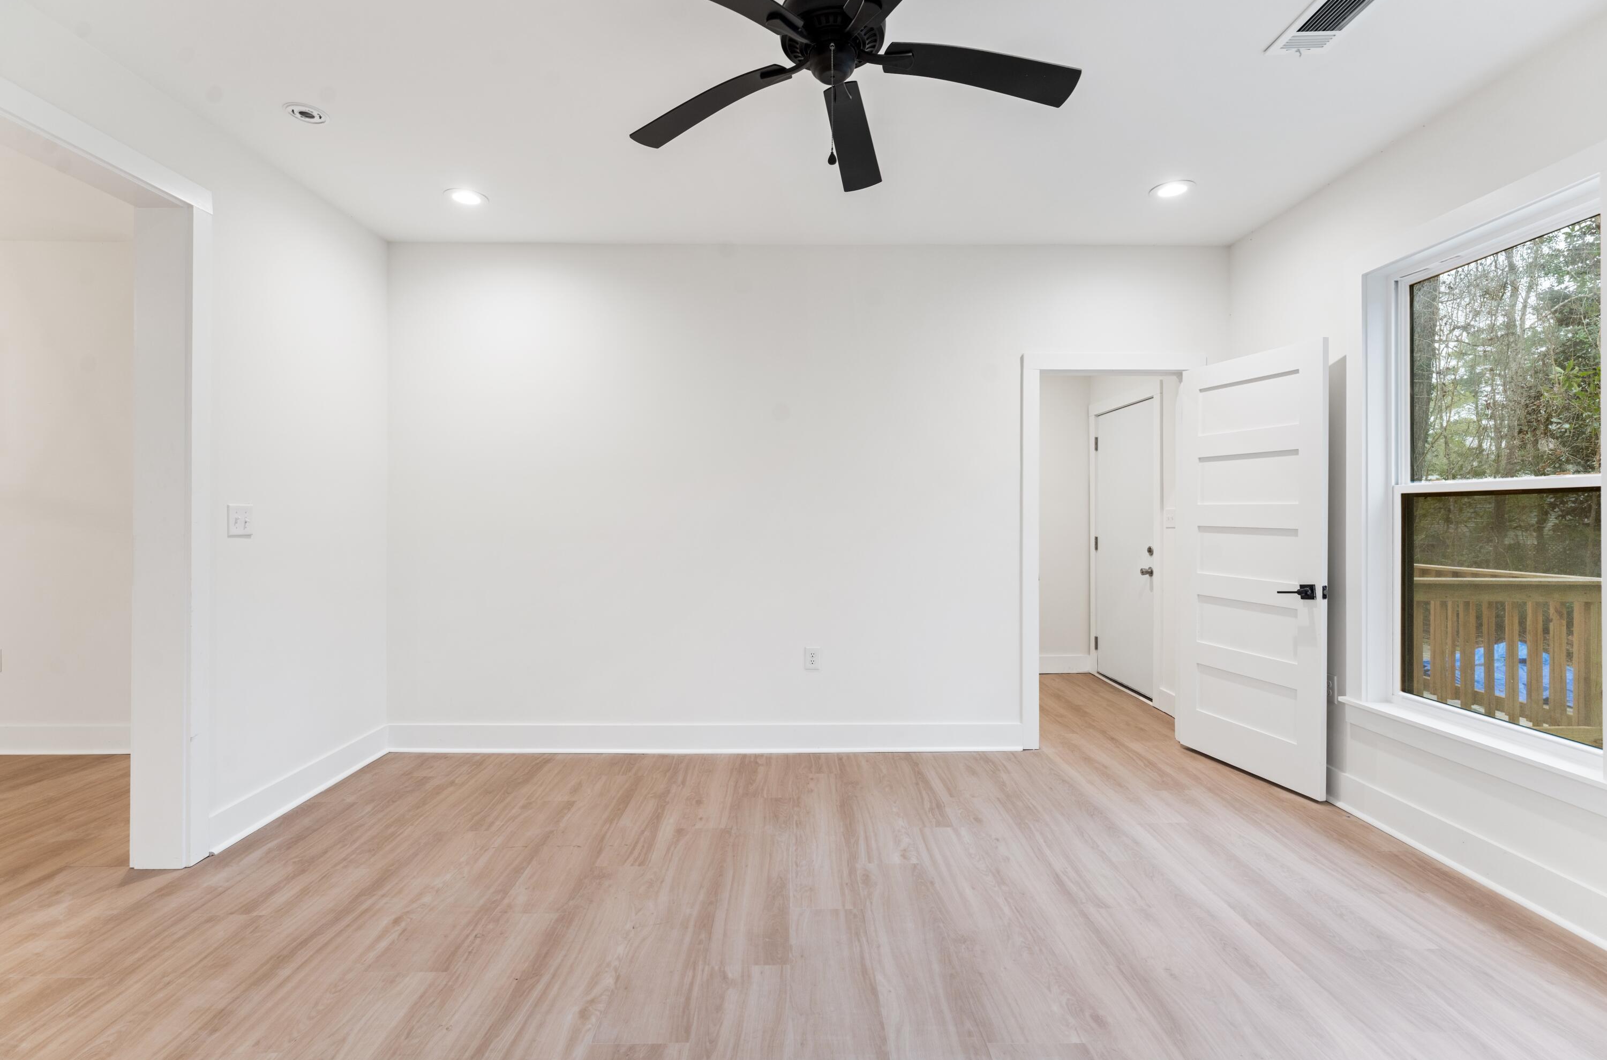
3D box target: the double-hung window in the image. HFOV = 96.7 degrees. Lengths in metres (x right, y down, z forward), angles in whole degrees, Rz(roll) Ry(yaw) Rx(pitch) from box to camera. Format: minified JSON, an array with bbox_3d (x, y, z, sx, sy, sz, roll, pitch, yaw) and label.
[{"bbox_3d":[2.550,-0.165,2.620,0.100,1.820,0.890,0,1,-1],"label":"double-hung window"}]

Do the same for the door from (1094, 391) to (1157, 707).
[{"bbox_3d":[2.355,0.117,5.220,0.045,2.020,0.860,0,1,-1],"label":"door"}]

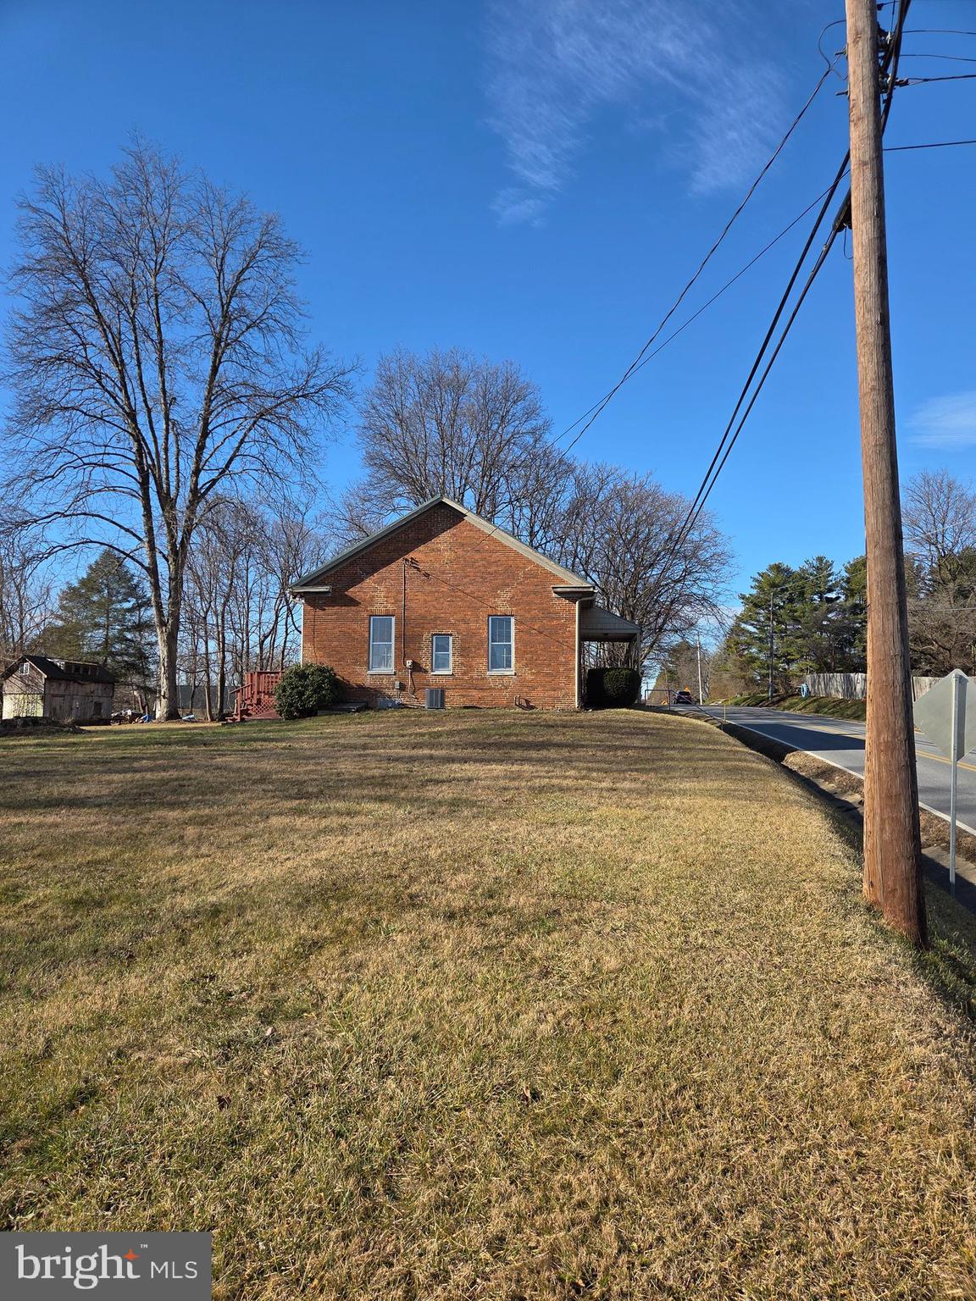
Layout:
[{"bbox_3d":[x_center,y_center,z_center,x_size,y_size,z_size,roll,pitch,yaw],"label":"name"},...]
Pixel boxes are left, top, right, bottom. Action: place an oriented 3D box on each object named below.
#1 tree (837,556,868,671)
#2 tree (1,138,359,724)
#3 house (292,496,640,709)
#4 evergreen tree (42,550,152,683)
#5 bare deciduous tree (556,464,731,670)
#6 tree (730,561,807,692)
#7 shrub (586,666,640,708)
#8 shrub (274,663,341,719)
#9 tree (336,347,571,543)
[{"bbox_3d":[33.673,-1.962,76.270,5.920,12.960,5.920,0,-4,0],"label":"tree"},{"bbox_3d":[-13.843,-10.094,38.685,15.550,26.340,14.770,0,-4,0],"label":"tree"},{"bbox_3d":[-0.614,-1.291,34.643,12.120,7.360,10.800,0,-4,0],"label":"house"},{"bbox_3d":[-29.804,-1.169,66.188,8.790,13.270,8.350,0,-4,0],"label":"evergreen tree"},{"bbox_3d":[9.960,-4.330,55.370,11.260,15.470,10.700,0,-4,0],"label":"bare deciduous tree"},{"bbox_3d":[24.979,-1.711,77.255,7.540,12.390,7.160,0,-4,0],"label":"tree"},{"bbox_3d":[4.464,1.297,30.679,1.930,1.550,1.700,0,-4,0],"label":"shrub"},{"bbox_3d":[-5.900,1.328,28.270,2.190,1.830,2.020,0,-4,0],"label":"shrub"},{"bbox_3d":[-1.999,-7.413,51.548,13.880,21.870,13.180,0,-4,0],"label":"tree"}]

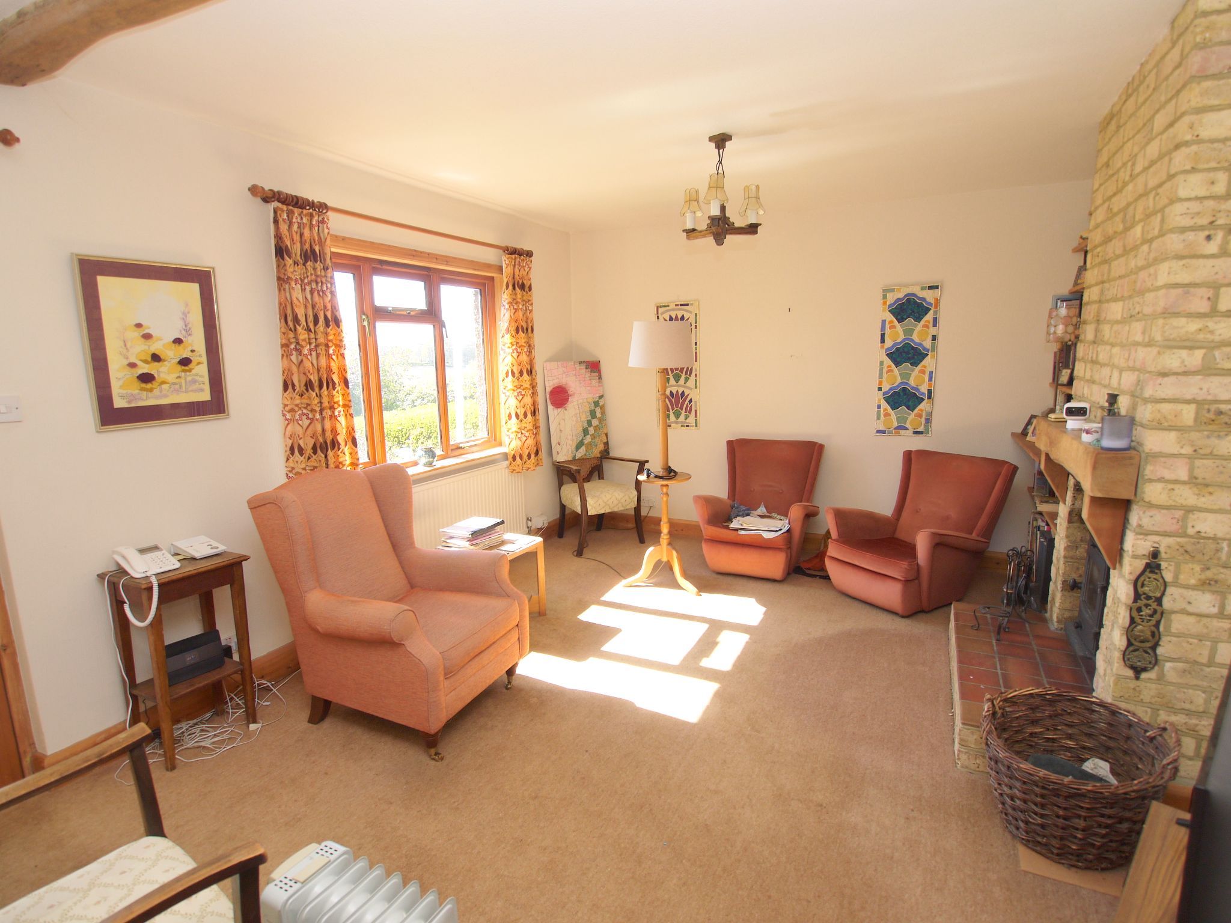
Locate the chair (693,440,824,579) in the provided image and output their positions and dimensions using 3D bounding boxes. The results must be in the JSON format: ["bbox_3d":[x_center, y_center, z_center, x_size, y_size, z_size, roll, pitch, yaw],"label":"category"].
[{"bbox_3d":[0.955,0.299,4.234,0.740,0.840,0.730,5,11,28],"label":"chair"}]

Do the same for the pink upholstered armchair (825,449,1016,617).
[{"bbox_3d":[1.796,0.396,3.901,0.860,0.810,0.760,-6,11,-29],"label":"pink upholstered armchair"}]

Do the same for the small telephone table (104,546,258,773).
[{"bbox_3d":[-1.606,0.718,2.379,0.255,0.705,0.340,4,11,26],"label":"small telephone table"}]

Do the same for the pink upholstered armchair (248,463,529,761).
[{"bbox_3d":[-0.919,0.552,2.708,0.930,0.990,0.750,3,11,21],"label":"pink upholstered armchair"}]

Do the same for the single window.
[{"bbox_3d":[-1.204,-0.558,3.786,0.090,1.190,1.720,4,11,26],"label":"single window"}]

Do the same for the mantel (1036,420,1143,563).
[{"bbox_3d":[1.739,0.068,2.428,0.125,0.375,1.100,4,11,26],"label":"mantel"}]

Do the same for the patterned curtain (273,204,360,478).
[{"bbox_3d":[-1.362,-0.411,2.968,0.120,1.420,0.360,4,11,26],"label":"patterned curtain"}]

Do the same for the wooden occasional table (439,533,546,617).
[{"bbox_3d":[-0.704,0.682,3.516,0.470,0.450,0.540,4,11,25],"label":"wooden occasional table"}]

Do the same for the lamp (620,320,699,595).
[{"bbox_3d":[0.332,-0.031,4.016,0.475,1.655,0.460,4,11,25],"label":"lamp"}]

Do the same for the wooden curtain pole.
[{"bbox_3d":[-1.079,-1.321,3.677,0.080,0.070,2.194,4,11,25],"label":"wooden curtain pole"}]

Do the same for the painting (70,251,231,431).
[{"bbox_3d":[-1.715,-0.438,2.394,0.030,0.600,0.472,4,11,26],"label":"painting"}]

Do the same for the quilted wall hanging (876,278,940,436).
[{"bbox_3d":[1.969,-0.677,4.323,0.352,1.010,0.020,4,11,25],"label":"quilted wall hanging"}]

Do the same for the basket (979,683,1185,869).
[{"bbox_3d":[1.397,0.972,1.969,0.520,0.350,0.510,4,11,25],"label":"basket"}]

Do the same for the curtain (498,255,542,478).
[{"bbox_3d":[-0.675,-0.694,4.615,0.120,1.478,0.469,4,11,25],"label":"curtain"}]

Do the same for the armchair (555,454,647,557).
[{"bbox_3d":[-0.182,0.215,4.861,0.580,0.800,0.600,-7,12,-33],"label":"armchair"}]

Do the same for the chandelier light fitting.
[{"bbox_3d":[0.457,-1.179,2.785,0.340,0.455,0.330,1,10,9],"label":"chandelier light fitting"}]

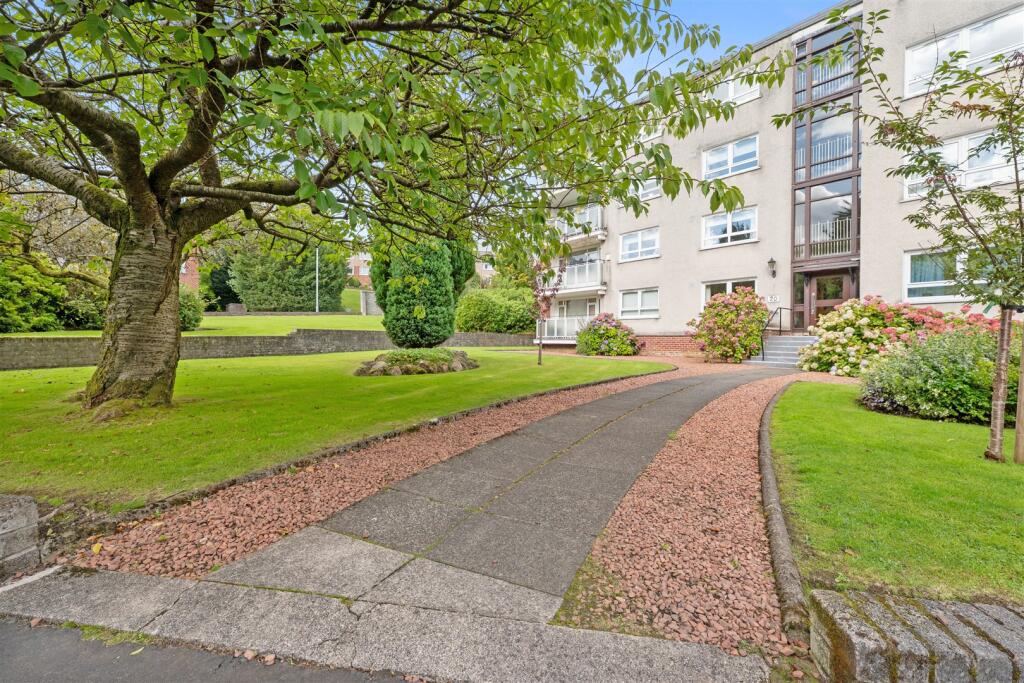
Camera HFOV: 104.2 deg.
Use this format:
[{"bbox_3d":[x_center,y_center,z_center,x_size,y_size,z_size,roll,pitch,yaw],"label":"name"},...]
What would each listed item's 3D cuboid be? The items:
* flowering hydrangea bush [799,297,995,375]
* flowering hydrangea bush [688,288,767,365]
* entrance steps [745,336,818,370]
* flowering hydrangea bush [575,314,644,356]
[{"bbox_3d":[9.116,-0.125,9.559,2.250,1.890,3.500,1,0,-44],"label":"flowering hydrangea bush"},{"bbox_3d":[7.663,-0.570,14.066,2.100,2.540,2.400,1,0,-44],"label":"flowering hydrangea bush"},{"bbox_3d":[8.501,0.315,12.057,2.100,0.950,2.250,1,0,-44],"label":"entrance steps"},{"bbox_3d":[4.426,-0.340,17.898,2.300,1.880,2.750,1,0,-44],"label":"flowering hydrangea bush"}]

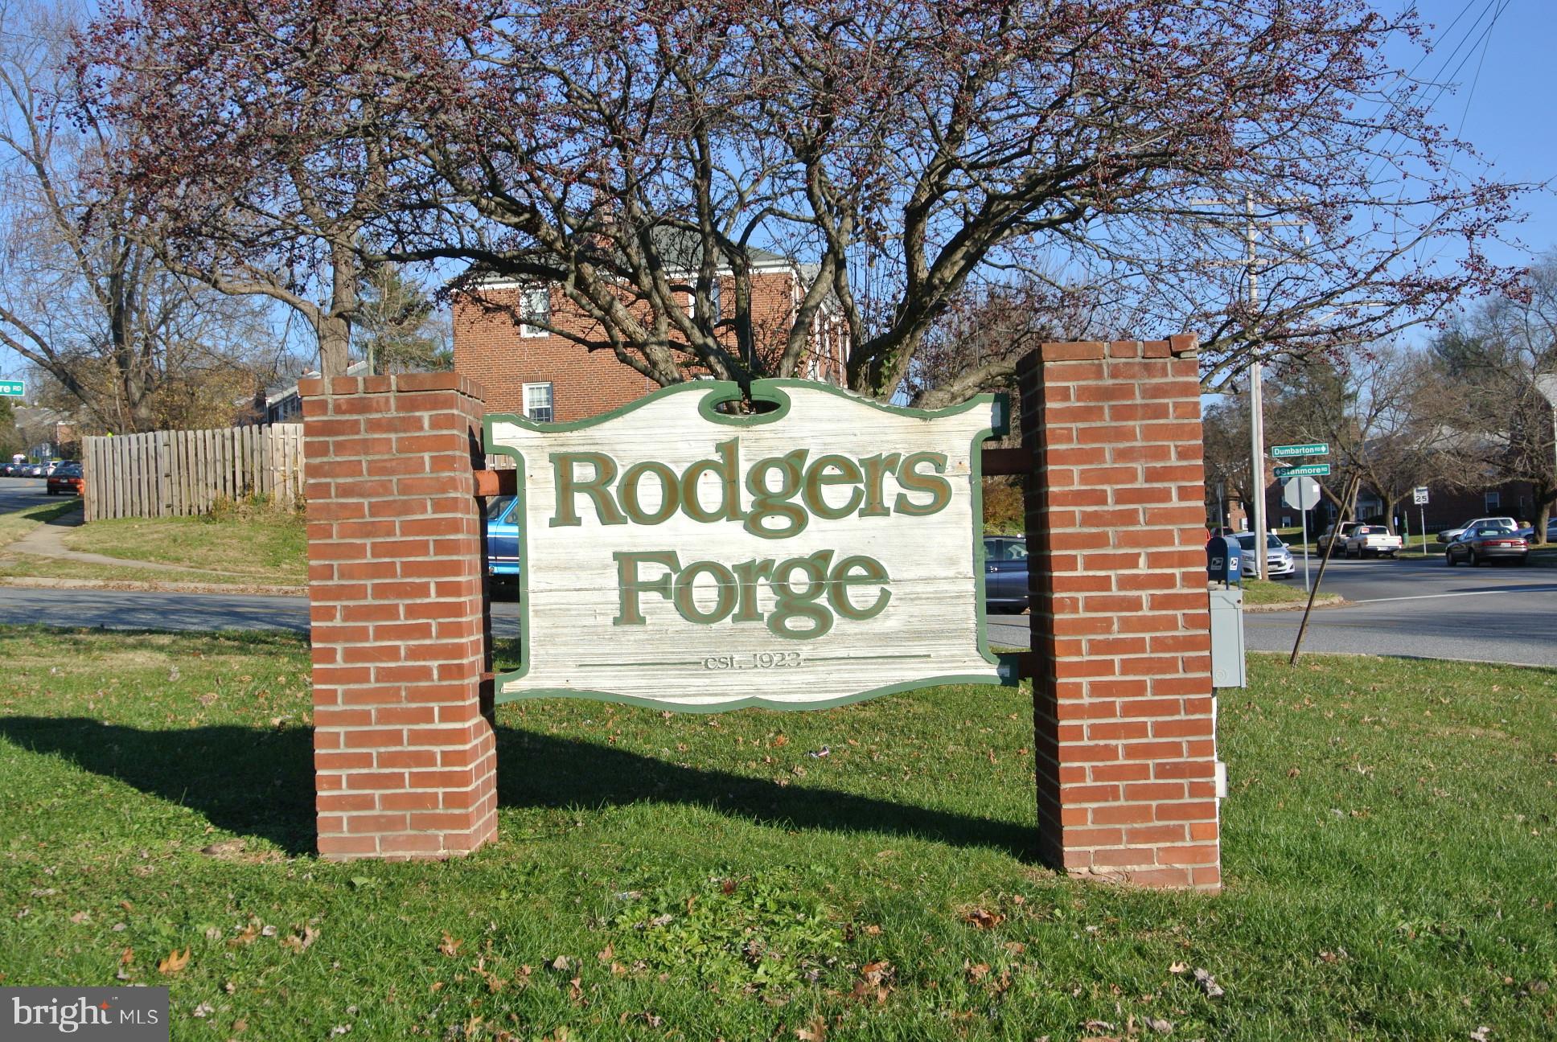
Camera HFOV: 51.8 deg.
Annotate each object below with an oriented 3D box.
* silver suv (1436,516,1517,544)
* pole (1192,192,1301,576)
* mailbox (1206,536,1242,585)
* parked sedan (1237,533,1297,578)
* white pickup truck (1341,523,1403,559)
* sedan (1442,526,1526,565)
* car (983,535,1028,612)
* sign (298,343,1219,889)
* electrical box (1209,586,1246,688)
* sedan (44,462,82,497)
[{"bbox_3d":[39.700,0.622,91.018,4.500,1.520,1.740,-3,-1,13],"label":"silver suv"},{"bbox_3d":[13.039,-3.661,43.625,3.100,10.598,0.350,-2,-1,0],"label":"pole"},{"bbox_3d":[11.094,1.029,40.015,0.530,1.270,0.620,-1,-2,-38],"label":"mailbox"},{"bbox_3d":[16.510,1.159,55.519,1.820,1.560,4.400,-2,-1,5],"label":"parked sedan"},{"bbox_3d":[29.765,1.044,80.520,1.740,1.640,5.000,-2,-1,9],"label":"white pickup truck"},{"bbox_3d":[25.978,0.925,59.017,1.830,1.420,4.950,-3,-1,10],"label":"sedan"},{"bbox_3d":[4.264,1.014,30.618,4.700,1.470,1.800,0,-1,2],"label":"car"},{"bbox_3d":[-0.062,0.373,5.464,2.948,1.800,0.500,-2,-1,0],"label":"sign"},{"bbox_3d":[1.505,0.405,5.480,0.125,0.320,0.220,-2,-1,0],"label":"electrical box"},{"bbox_3d":[-32.542,-1.990,74.968,1.720,1.420,4.600,-2,3,-4],"label":"sedan"}]

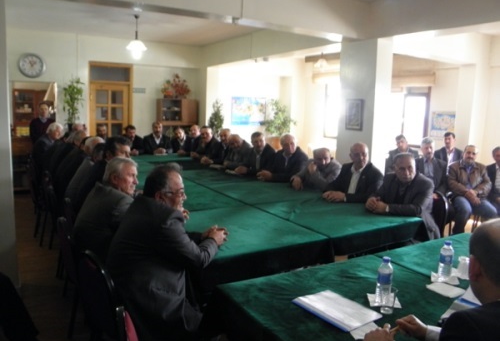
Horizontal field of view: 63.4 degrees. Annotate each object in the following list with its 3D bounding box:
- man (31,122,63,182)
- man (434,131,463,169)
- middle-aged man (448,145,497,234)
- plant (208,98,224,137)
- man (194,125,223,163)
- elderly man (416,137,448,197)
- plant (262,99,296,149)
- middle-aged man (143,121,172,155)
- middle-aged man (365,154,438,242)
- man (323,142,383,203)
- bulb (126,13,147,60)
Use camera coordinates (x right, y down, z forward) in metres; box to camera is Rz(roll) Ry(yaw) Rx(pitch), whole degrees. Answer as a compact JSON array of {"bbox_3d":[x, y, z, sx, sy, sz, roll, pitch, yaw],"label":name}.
[{"bbox_3d":[-2.645,0.032,5.661,0.780,1.330,0.550,-1,9,-18],"label":"man"},{"bbox_3d":[2.871,0.126,5.850,0.520,1.290,0.780,4,9,16],"label":"man"},{"bbox_3d":[2.629,0.320,4.800,0.560,1.210,0.800,3,9,13],"label":"middle-aged man"},{"bbox_3d":[-0.803,-1.007,9.130,0.420,1.150,0.420,2,8,0],"label":"plant"},{"bbox_3d":[-0.802,-0.171,7.442,0.560,1.290,0.750,9,11,40],"label":"man"},{"bbox_3d":[2.394,0.215,5.419,0.560,1.300,0.750,8,11,38],"label":"elderly man"},{"bbox_3d":[0.670,-1.014,9.500,0.720,1.280,0.720,1,9,0],"label":"plant"},{"bbox_3d":[-1.669,-0.210,7.331,0.550,1.300,0.720,-2,9,-19],"label":"middle-aged man"},{"bbox_3d":[1.345,0.457,3.793,0.760,1.250,0.600,-6,11,-40],"label":"middle-aged man"},{"bbox_3d":[1.052,0.351,4.318,0.780,1.280,0.580,-6,11,-41],"label":"man"},{"bbox_3d":[-1.855,-2.187,6.634,0.300,0.700,0.300,-4,10,-30],"label":"bulb"}]

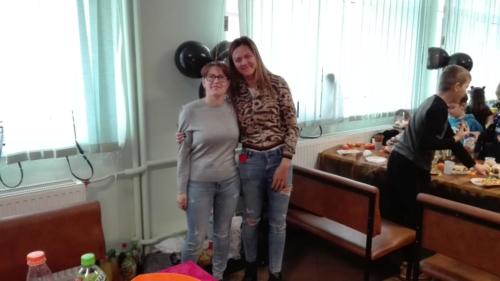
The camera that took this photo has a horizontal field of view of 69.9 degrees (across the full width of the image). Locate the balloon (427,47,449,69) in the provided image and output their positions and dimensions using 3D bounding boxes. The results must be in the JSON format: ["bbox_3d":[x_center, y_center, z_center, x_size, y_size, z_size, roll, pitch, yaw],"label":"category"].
[{"bbox_3d":[2.658,-1.171,5.100,0.320,0.310,0.320,-8,14,-39],"label":"balloon"}]

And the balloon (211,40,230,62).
[{"bbox_3d":[-0.181,-0.672,2.950,0.285,0.290,0.285,-8,14,-39],"label":"balloon"}]

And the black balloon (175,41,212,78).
[{"bbox_3d":[-0.437,-0.625,2.770,0.290,0.290,0.290,1,11,0],"label":"black balloon"}]

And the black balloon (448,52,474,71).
[{"bbox_3d":[3.102,-1.118,5.250,0.310,0.300,0.310,-8,14,-39],"label":"black balloon"}]

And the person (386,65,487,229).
[{"bbox_3d":[1.364,0.242,2.625,0.800,1.550,0.470,-2,11,-12],"label":"person"}]

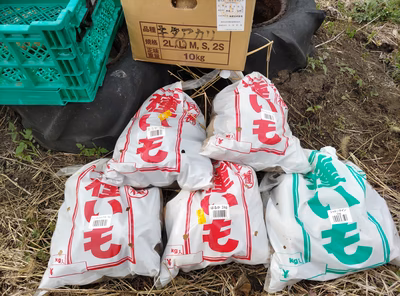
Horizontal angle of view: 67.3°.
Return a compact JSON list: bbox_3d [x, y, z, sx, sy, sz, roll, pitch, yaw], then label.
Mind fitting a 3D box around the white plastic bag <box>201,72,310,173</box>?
[{"bbox_3d":[0.150,-0.074,0.810,0.265,0.140,0.275,5,71,-9],"label":"white plastic bag"}]

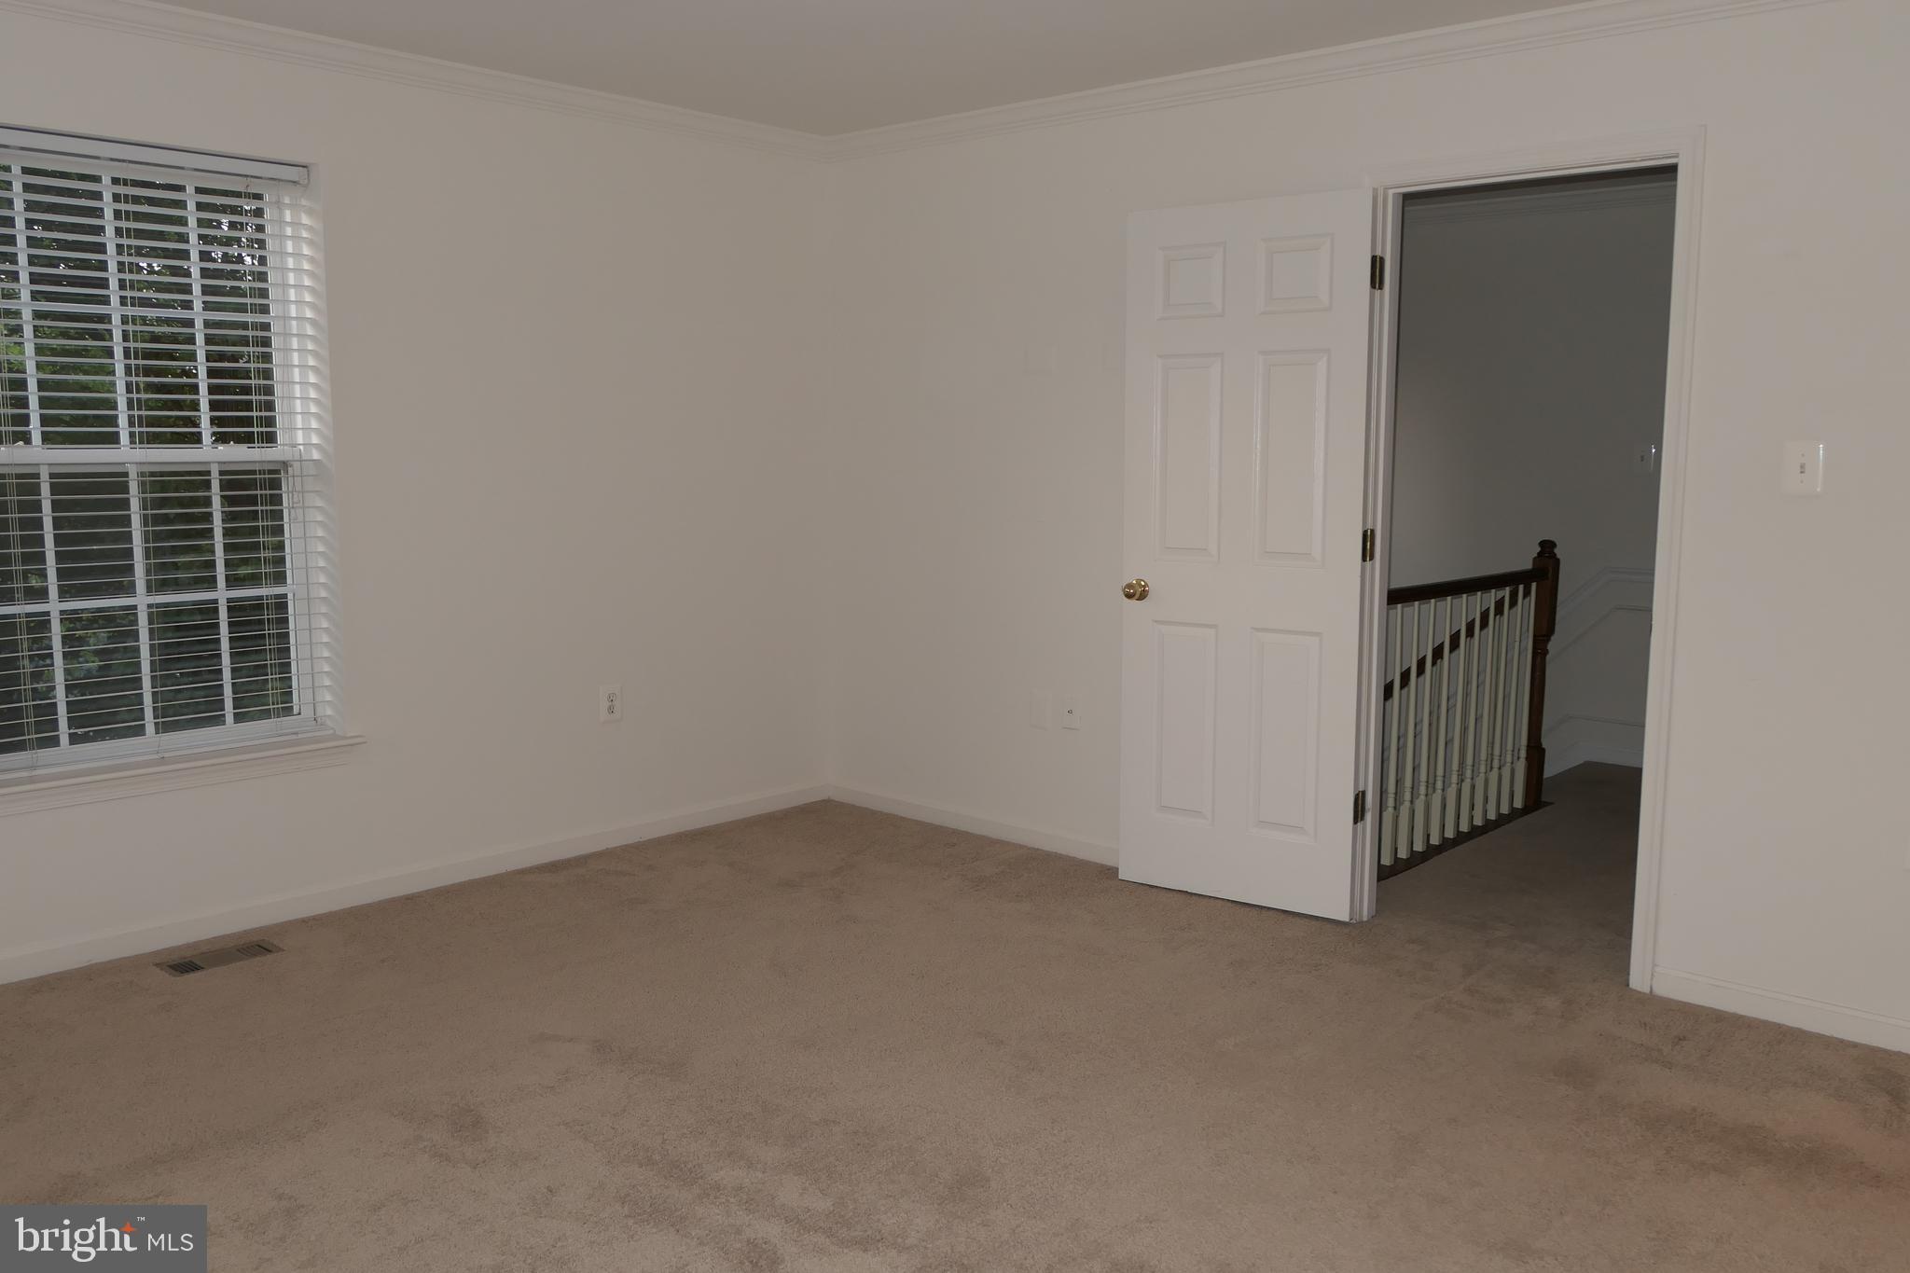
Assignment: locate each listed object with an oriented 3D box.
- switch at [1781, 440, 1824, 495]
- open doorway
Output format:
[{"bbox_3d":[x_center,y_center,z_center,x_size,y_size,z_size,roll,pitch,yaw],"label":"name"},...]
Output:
[{"bbox_3d":[1.947,-0.387,3.411,0.078,0.122,0.020,7,10,40],"label":"switch"},{"bbox_3d":[1.477,-0.164,3.941,0.754,2.055,0.120,7,10,40],"label":"open doorway"}]

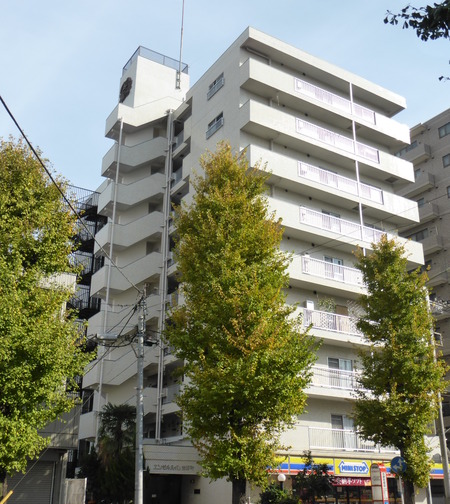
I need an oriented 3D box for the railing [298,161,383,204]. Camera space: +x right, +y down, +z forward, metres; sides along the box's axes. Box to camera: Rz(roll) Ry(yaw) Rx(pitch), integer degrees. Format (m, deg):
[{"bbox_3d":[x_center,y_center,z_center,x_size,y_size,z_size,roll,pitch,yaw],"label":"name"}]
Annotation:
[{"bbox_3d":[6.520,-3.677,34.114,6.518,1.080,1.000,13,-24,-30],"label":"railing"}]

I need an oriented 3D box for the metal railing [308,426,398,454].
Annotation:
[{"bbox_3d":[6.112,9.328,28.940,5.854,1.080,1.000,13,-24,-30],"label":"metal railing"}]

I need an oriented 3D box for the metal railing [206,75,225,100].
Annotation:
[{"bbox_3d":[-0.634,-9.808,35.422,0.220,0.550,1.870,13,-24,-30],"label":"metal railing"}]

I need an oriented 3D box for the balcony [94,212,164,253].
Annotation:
[{"bbox_3d":[-6.082,-1.166,37.561,3.580,2.830,2.300,13,-24,-30],"label":"balcony"}]

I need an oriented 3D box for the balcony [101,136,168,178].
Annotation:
[{"bbox_3d":[-6.019,-6.330,39.484,3.570,2.850,2.200,13,-24,-30],"label":"balcony"}]

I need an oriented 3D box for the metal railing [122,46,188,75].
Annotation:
[{"bbox_3d":[-5.206,-13.492,44.256,3.905,0.970,3.000,13,-24,-30],"label":"metal railing"}]

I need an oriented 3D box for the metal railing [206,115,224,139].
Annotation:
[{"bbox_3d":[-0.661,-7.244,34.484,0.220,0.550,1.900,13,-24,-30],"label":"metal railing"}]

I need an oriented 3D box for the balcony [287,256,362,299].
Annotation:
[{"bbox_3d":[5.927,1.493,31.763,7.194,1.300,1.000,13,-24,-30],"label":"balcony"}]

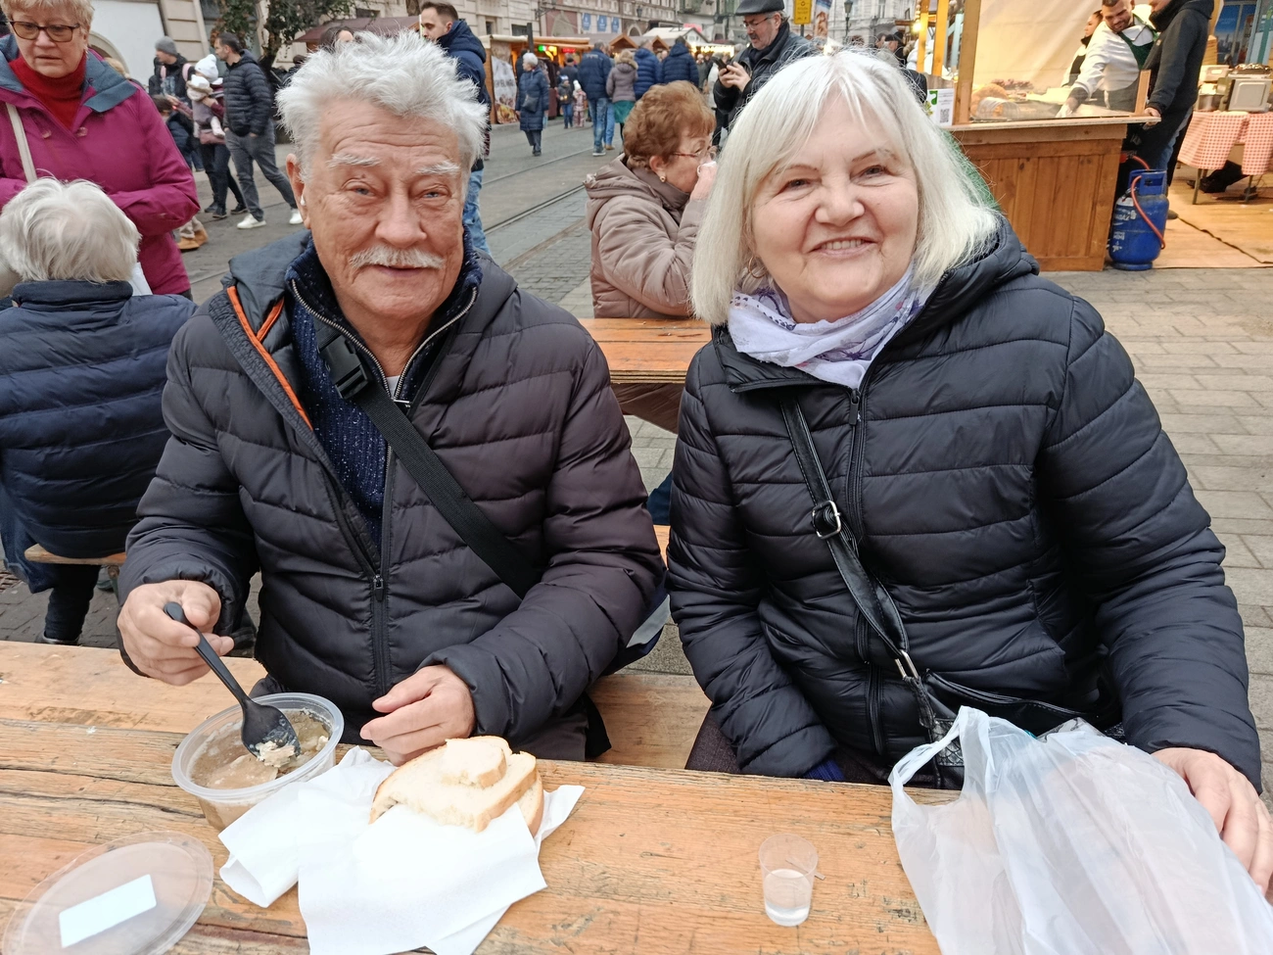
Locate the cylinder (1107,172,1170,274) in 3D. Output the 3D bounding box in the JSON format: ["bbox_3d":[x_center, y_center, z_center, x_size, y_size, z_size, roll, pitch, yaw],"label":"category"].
[{"bbox_3d":[3.332,-1.709,5.855,0.300,0.600,0.300,5,25,15],"label":"cylinder"}]

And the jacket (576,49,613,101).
[{"bbox_3d":[-0.723,-6.885,15.088,0.580,0.800,0.360,0,24,5],"label":"jacket"}]

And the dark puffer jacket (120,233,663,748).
[{"bbox_3d":[-0.256,0.070,0.978,0.570,0.640,0.480,-5,24,-8],"label":"dark puffer jacket"}]

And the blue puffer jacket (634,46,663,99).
[{"bbox_3d":[0.162,-6.912,15.091,0.570,0.800,0.360,0,24,5],"label":"blue puffer jacket"}]

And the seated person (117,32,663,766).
[{"bbox_3d":[-0.250,0.202,0.977,0.570,1.270,0.660,-5,24,-8],"label":"seated person"}]

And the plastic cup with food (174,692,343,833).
[{"bbox_3d":[-0.279,0.226,0.672,0.114,0.065,0.114,-2,24,1],"label":"plastic cup with food"}]

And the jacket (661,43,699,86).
[{"bbox_3d":[0.706,-6.584,14.235,0.580,0.800,0.380,-1,24,3],"label":"jacket"}]

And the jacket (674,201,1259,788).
[{"bbox_3d":[0.290,0.084,0.891,0.550,0.630,0.480,6,25,18],"label":"jacket"}]

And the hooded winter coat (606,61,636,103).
[{"bbox_3d":[-0.244,-6.703,14.966,0.500,0.660,0.340,4,24,13],"label":"hooded winter coat"}]

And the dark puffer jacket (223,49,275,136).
[{"bbox_3d":[-3.741,-3.703,8.502,0.350,0.780,0.500,-17,28,-31],"label":"dark puffer jacket"}]

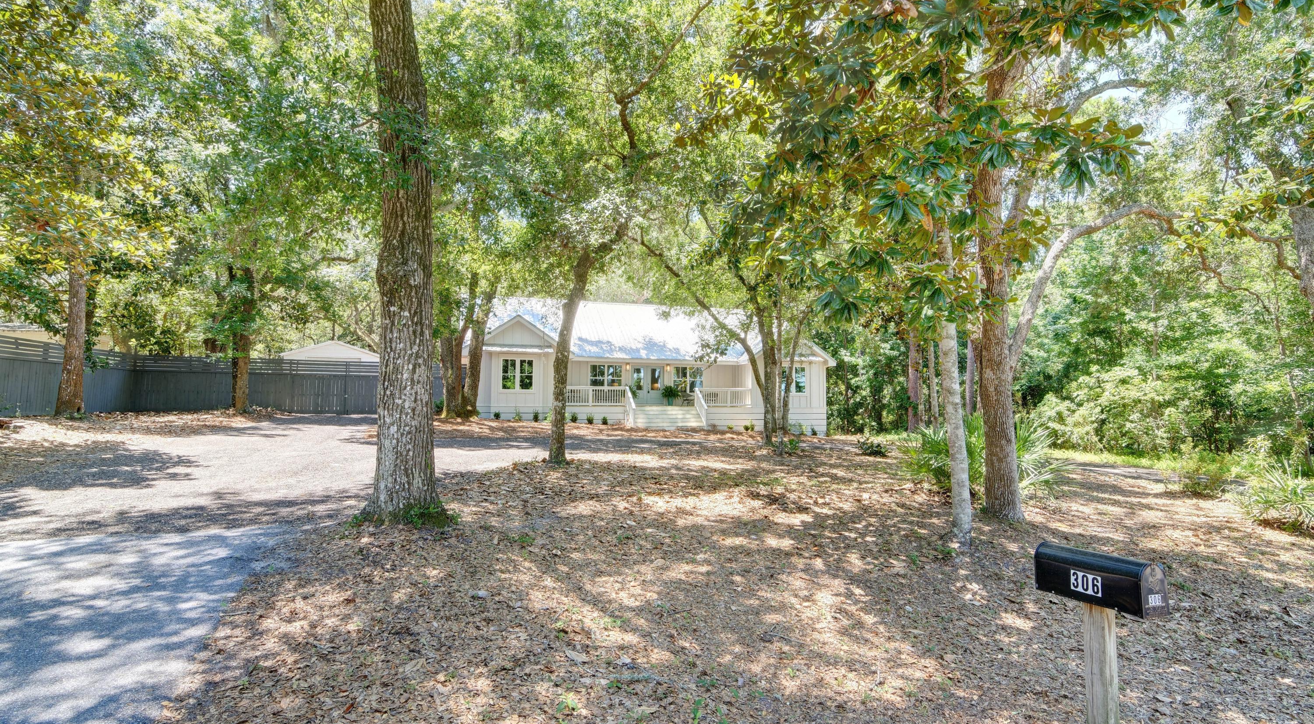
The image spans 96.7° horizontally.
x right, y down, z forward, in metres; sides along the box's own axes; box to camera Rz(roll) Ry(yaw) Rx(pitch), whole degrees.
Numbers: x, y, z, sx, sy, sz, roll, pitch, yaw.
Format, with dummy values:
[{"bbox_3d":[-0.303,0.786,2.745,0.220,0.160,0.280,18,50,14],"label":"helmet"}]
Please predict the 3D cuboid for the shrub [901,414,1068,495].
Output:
[{"bbox_3d":[6.425,1.792,11.400,2.800,1.400,2.400,-1,-4,29],"label":"shrub"}]

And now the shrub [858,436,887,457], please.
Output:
[{"bbox_3d":[7.164,2.711,19.400,0.900,0.660,0.800,-1,-3,20],"label":"shrub"}]

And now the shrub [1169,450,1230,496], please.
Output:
[{"bbox_3d":[10.966,2.233,11.800,1.000,0.880,0.900,-2,-4,43],"label":"shrub"}]

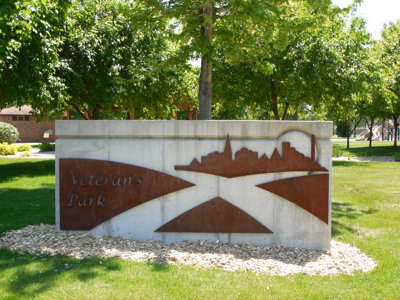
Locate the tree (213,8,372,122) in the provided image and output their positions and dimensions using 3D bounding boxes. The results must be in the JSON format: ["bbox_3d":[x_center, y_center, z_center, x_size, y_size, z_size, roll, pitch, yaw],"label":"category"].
[{"bbox_3d":[4.018,-2.928,21.873,6.900,6.512,6.700,0,3,0],"label":"tree"}]

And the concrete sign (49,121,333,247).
[{"bbox_3d":[-0.082,0.397,6.130,3.319,1.504,0.360,0,3,3],"label":"concrete sign"}]

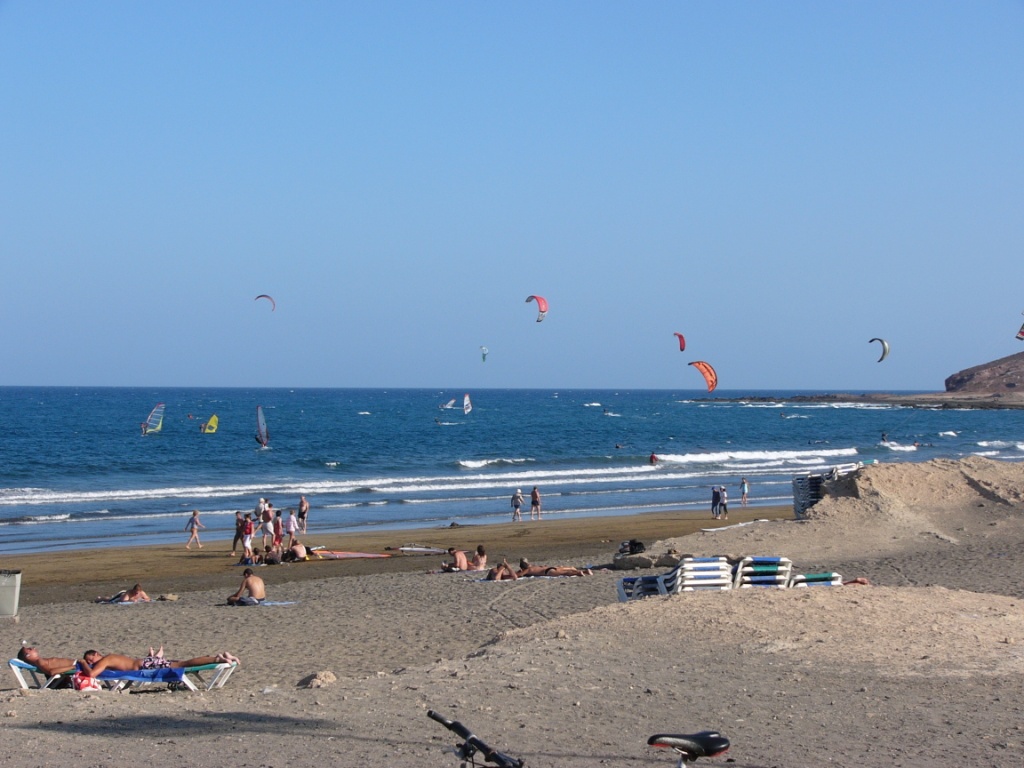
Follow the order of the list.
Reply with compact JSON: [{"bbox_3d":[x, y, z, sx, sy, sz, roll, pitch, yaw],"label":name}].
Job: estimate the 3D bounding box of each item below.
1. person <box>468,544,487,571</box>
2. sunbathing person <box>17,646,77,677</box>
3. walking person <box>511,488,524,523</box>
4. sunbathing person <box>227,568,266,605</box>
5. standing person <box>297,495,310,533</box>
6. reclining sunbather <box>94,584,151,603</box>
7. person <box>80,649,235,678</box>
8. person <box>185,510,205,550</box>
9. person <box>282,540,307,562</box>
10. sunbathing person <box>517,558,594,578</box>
[{"bbox_3d":[-1.129,5.595,72.500,0.520,0.800,0.750,0,0,-18],"label":"person"},{"bbox_3d":[-4.893,3.227,26.100,1.720,0.360,0.520,3,0,2],"label":"sunbathing person"},{"bbox_3d":[0.299,6.254,116.000,0.600,1.670,0.550,0,0,-44],"label":"walking person"},{"bbox_3d":[-6.672,5.114,56.500,0.820,0.880,0.650,0,0,41],"label":"sunbathing person"},{"bbox_3d":[-9.553,6.026,103.500,0.550,1.750,0.450,0,0,30],"label":"standing person"},{"bbox_3d":[-10.135,5.451,58.500,1.650,0.430,0.580,0,0,44],"label":"reclining sunbather"},{"bbox_3d":[-3.983,3.175,25.400,1.820,0.300,0.580,0,0,2],"label":"person"},{"bbox_3d":[-13.395,6.157,95.000,0.750,1.630,0.480,0,0,-28],"label":"person"},{"bbox_3d":[-7.649,5.828,78.700,0.780,0.760,0.580,0,0,44],"label":"person"},{"bbox_3d":[1.190,5.033,61.500,1.920,0.420,0.550,0,0,3],"label":"sunbathing person"}]

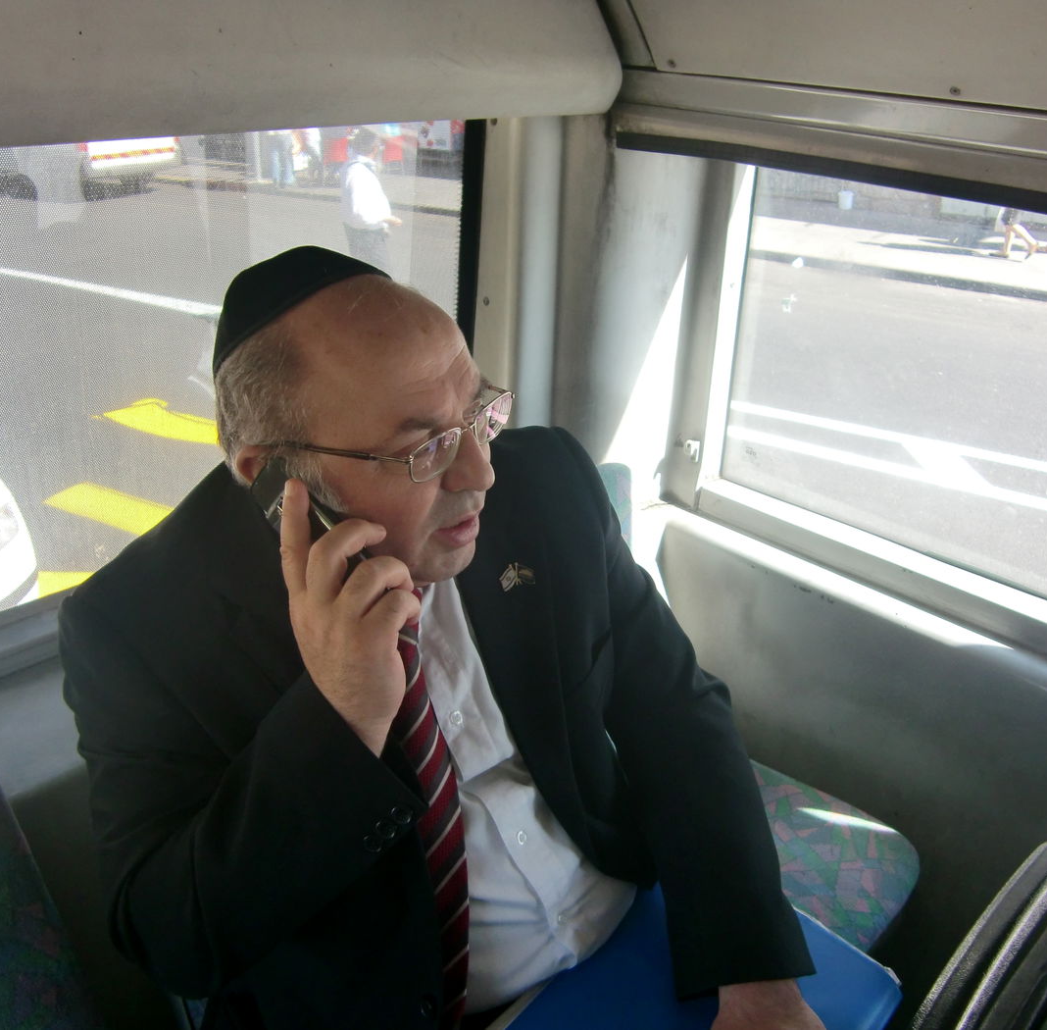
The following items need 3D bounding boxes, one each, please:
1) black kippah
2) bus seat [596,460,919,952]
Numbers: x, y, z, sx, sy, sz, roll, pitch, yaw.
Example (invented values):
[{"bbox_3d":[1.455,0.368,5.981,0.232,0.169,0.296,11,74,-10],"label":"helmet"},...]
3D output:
[{"bbox_3d":[-0.171,-0.159,0.790,0.150,0.060,0.150,-28,3,34],"label":"black kippah"},{"bbox_3d":[0.159,0.293,1.411,0.450,0.520,0.565,-22,34,-40],"label":"bus seat"}]

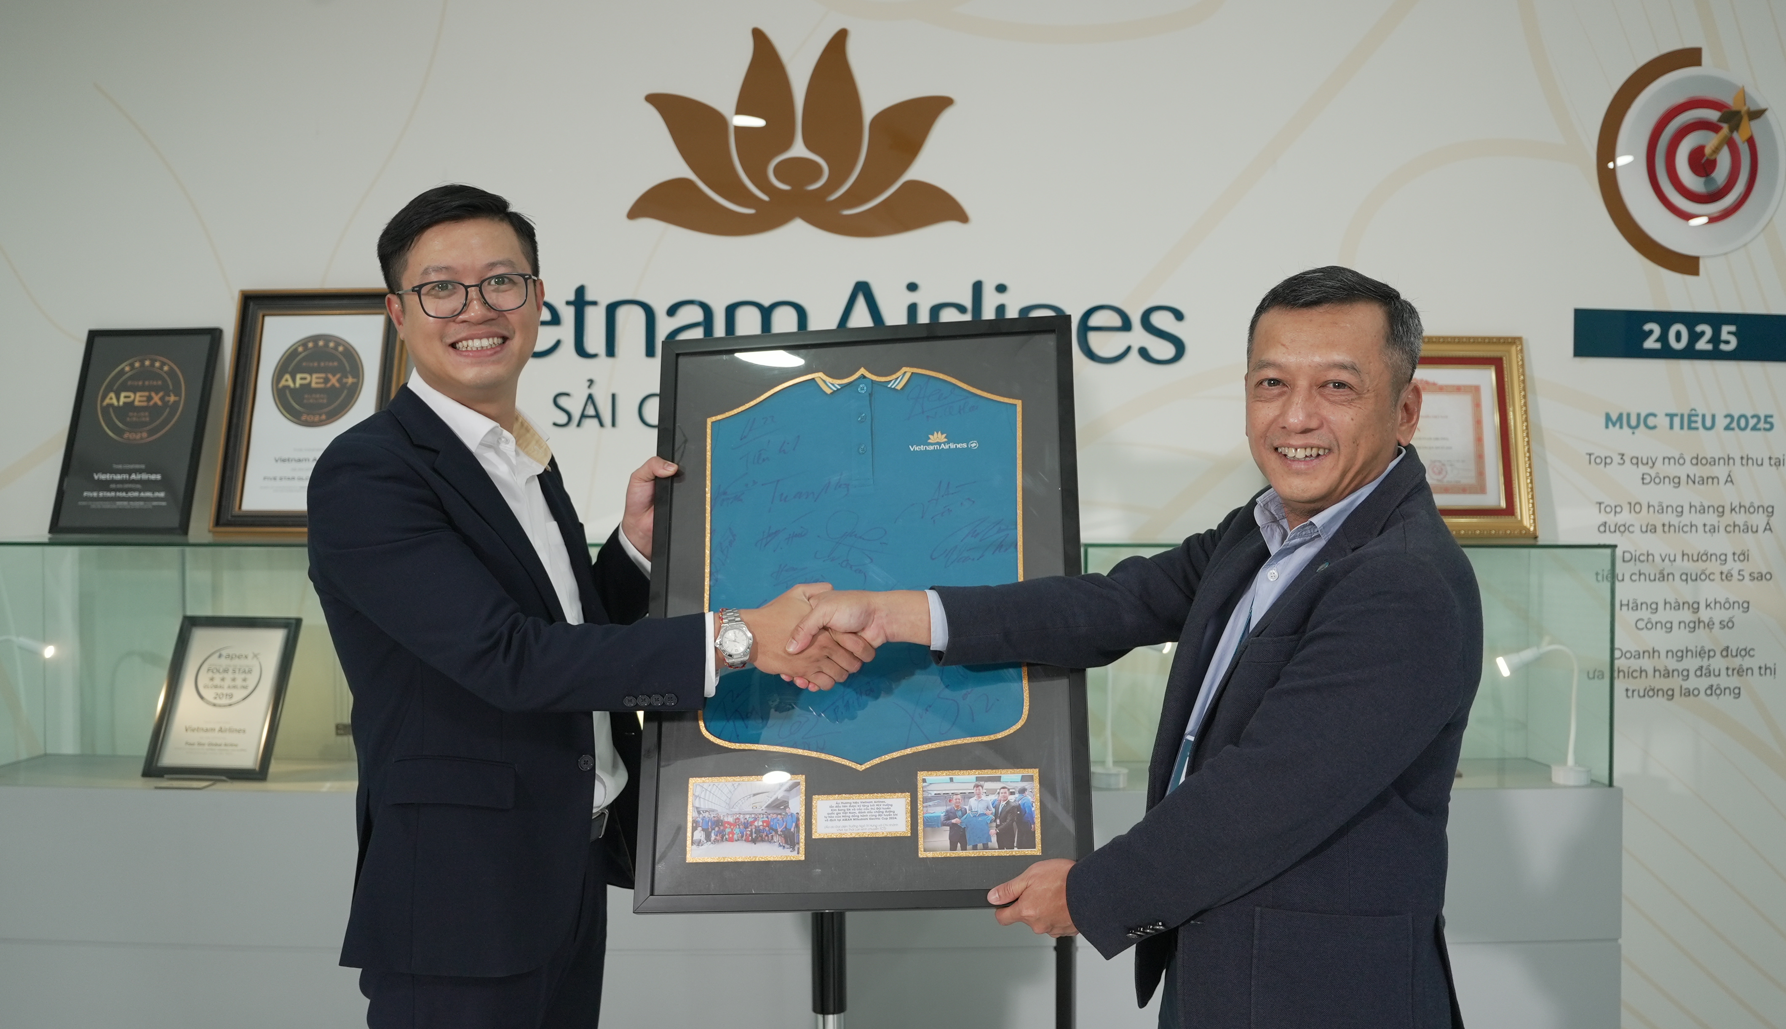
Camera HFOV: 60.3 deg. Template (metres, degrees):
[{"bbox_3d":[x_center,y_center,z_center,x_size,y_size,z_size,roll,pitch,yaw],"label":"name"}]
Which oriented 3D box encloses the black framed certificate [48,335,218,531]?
[{"bbox_3d":[-1.545,-0.170,3.150,0.293,0.450,0.025,0,-18,0],"label":"black framed certificate"}]

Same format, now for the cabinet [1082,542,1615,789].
[{"bbox_3d":[0.855,0.283,3.070,1.000,0.460,0.390,0,0,0],"label":"cabinet"}]

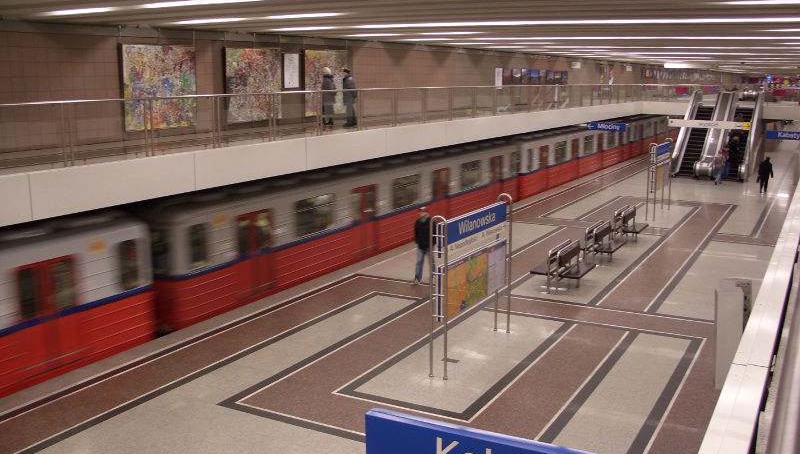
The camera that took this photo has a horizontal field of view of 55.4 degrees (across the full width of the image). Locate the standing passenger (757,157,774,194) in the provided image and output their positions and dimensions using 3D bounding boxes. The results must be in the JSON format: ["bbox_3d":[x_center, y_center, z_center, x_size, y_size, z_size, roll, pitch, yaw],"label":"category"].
[{"bbox_3d":[15.924,-2.266,33.230,0.580,1.660,0.400,6,12,30],"label":"standing passenger"}]

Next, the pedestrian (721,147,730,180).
[{"bbox_3d":[15.818,-3.105,37.008,0.500,1.680,0.420,6,12,30],"label":"pedestrian"}]

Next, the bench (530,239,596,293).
[{"bbox_3d":[3.790,0.925,17.471,1.130,0.930,1.460,6,13,29],"label":"bench"}]

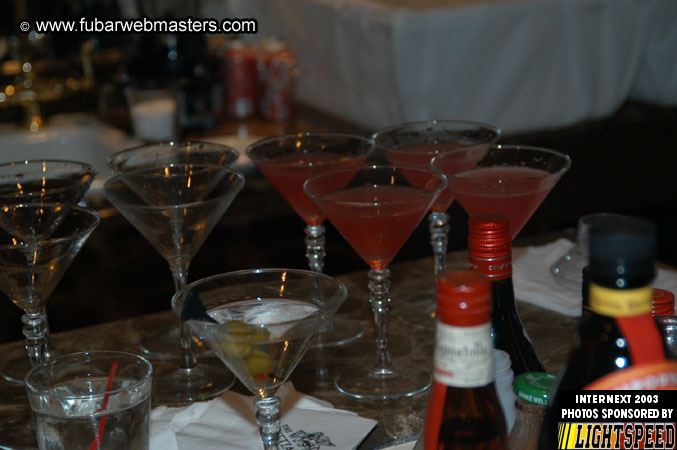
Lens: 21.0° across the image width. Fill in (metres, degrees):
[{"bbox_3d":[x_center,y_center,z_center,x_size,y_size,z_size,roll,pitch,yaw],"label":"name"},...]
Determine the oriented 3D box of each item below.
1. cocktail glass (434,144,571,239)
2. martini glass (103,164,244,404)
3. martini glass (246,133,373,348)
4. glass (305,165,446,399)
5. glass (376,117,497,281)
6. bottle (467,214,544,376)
[{"bbox_3d":[0.142,0.031,1.584,0.118,0.174,0.118,-2,16,0],"label":"cocktail glass"},{"bbox_3d":[-0.134,0.052,1.549,0.118,0.174,0.118,-2,16,0],"label":"martini glass"},{"bbox_3d":[-0.022,0.015,1.661,0.118,0.174,0.118,-2,16,0],"label":"martini glass"},{"bbox_3d":[0.034,0.050,1.534,0.118,0.174,0.118,-2,16,0],"label":"glass"},{"bbox_3d":[0.092,0.002,1.689,0.118,0.174,0.118,-2,16,0],"label":"glass"},{"bbox_3d":[0.098,0.118,1.157,0.075,0.253,0.075,-2,16,0],"label":"bottle"}]

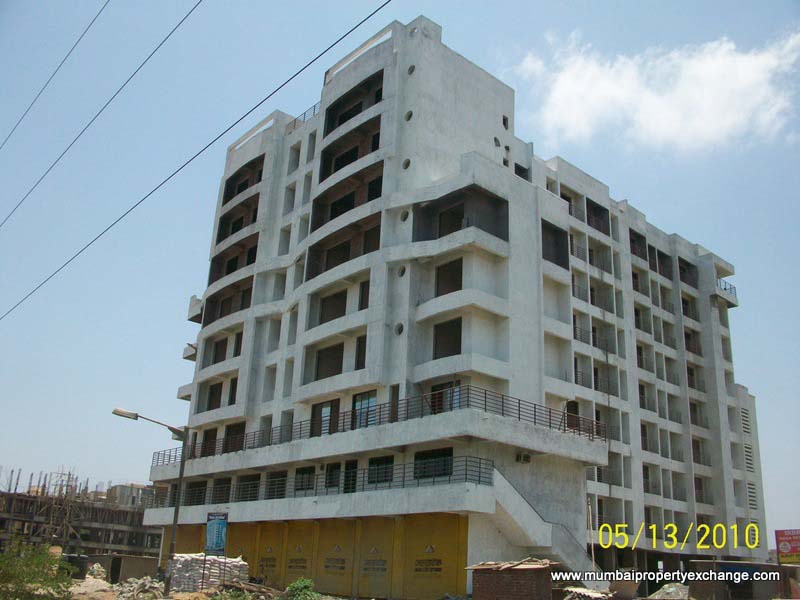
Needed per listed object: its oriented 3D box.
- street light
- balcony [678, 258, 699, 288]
[{"bbox_3d":[-9.671,7.486,27.561,3.105,6.511,0.500,20,-27,-37],"label":"street light"},{"bbox_3d":[23.741,-1.993,62.229,2.955,2.462,1.280,19,-26,-37],"label":"balcony"}]

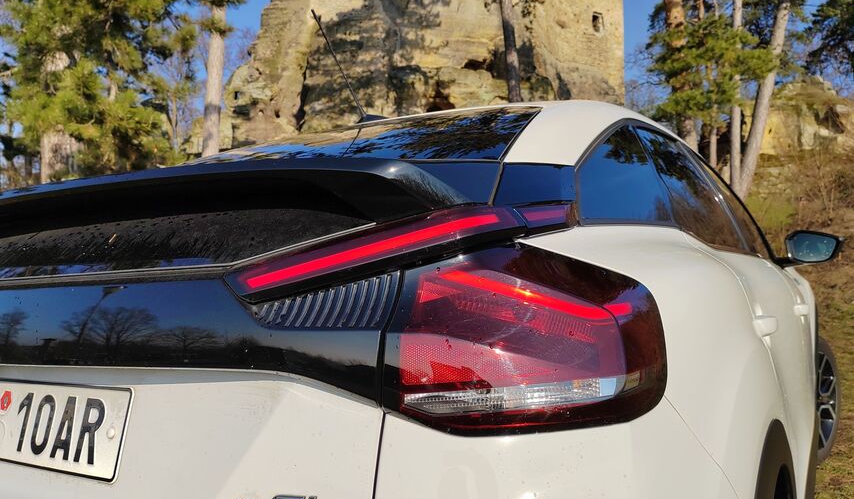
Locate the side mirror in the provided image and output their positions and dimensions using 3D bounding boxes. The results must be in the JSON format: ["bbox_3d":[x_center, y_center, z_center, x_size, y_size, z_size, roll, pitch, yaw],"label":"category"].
[{"bbox_3d":[1.562,-0.011,2.693,0.210,0.135,0.130,-5,-4,32],"label":"side mirror"}]

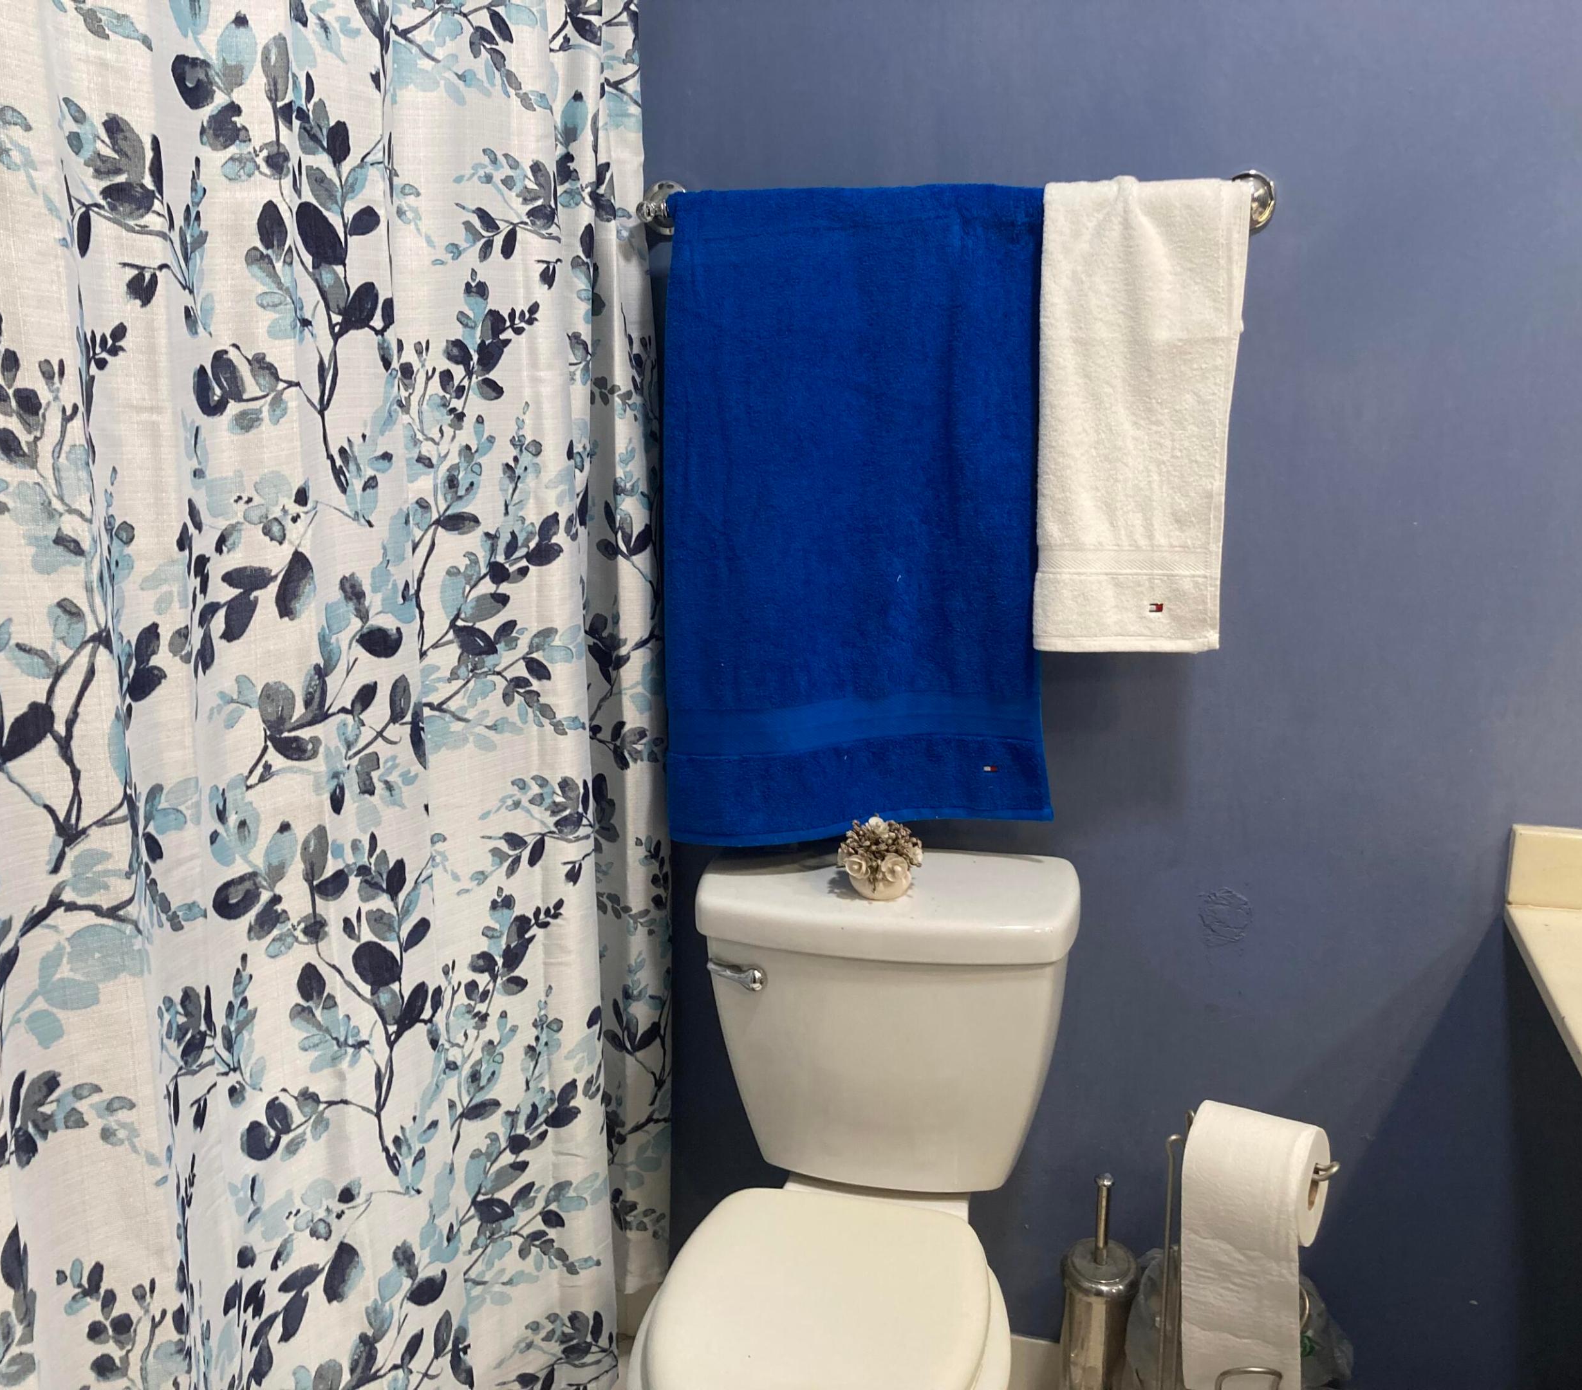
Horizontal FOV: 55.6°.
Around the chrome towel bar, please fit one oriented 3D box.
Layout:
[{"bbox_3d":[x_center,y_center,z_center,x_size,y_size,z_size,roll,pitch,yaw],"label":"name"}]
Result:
[{"bbox_3d":[0.157,-0.516,1.573,0.690,0.062,0.080,4,14,15],"label":"chrome towel bar"}]

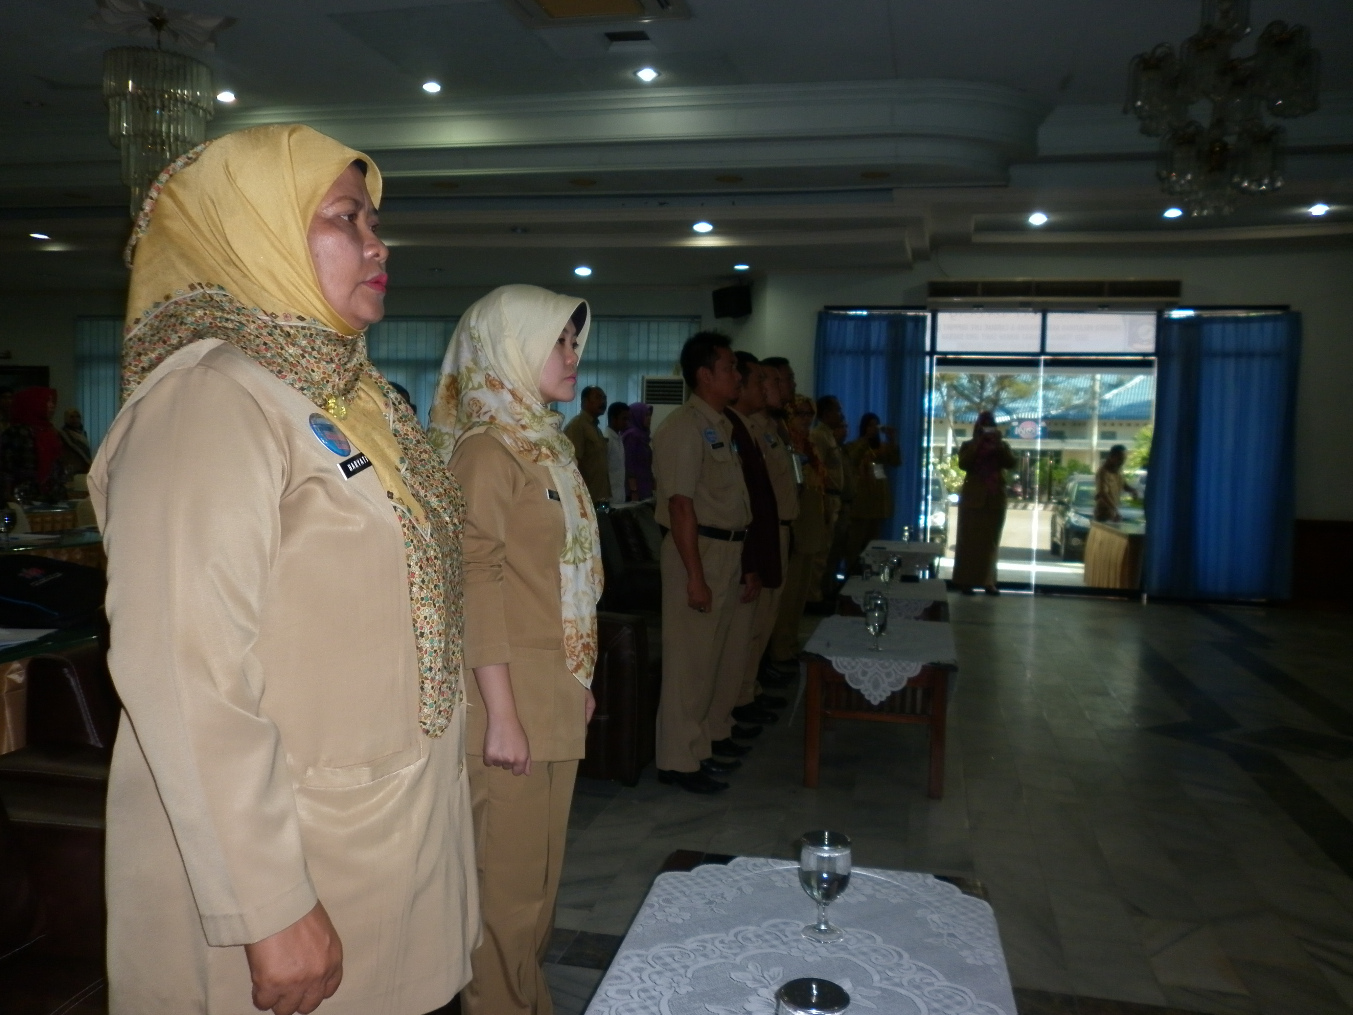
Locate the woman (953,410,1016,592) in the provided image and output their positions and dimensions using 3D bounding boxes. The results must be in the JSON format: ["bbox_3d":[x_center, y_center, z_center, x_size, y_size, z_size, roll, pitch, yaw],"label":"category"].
[{"bbox_3d":[2.698,-0.048,9.650,0.560,1.620,0.460,2,3,7],"label":"woman"}]

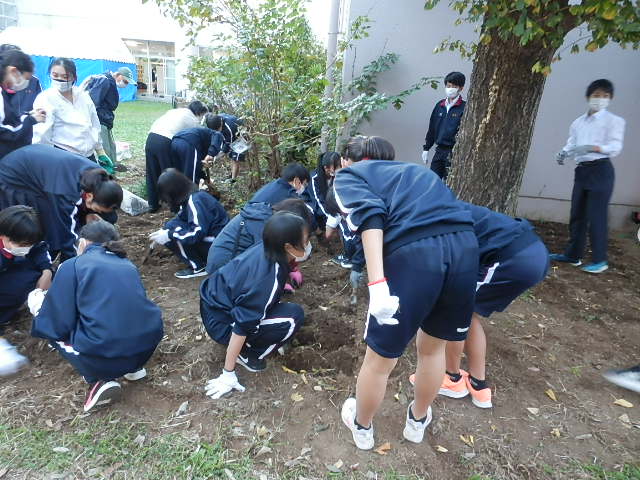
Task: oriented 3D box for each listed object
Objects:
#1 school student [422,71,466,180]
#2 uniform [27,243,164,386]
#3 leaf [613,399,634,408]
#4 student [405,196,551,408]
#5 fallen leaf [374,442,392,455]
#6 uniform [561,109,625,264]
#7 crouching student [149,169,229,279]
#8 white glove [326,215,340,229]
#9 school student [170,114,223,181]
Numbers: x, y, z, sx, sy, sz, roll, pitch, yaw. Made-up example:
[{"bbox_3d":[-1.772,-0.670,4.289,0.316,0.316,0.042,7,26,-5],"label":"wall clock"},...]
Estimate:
[{"bbox_3d":[1.360,-0.953,4.815,0.500,1.650,0.310,13,21,24],"label":"school student"},{"bbox_3d":[-0.986,0.291,1.994,0.570,0.620,0.490,16,22,30],"label":"uniform"},{"bbox_3d":[1.508,0.812,2.201,0.083,0.022,0.065,-8,23,-33],"label":"leaf"},{"bbox_3d":[0.682,0.234,2.244,0.900,0.980,0.440,11,20,22],"label":"student"},{"bbox_3d":[0.263,0.856,1.816,0.070,0.025,0.050,-6,21,-25],"label":"fallen leaf"},{"bbox_3d":[2.443,-0.451,3.953,0.400,1.330,0.500,-8,22,-32],"label":"uniform"},{"bbox_3d":[-0.952,-0.141,3.209,0.620,0.800,0.460,-1,20,-17],"label":"crouching student"},{"bbox_3d":[0.108,-0.145,3.555,0.120,0.100,0.100,-10,23,-34],"label":"white glove"},{"bbox_3d":[-1.336,-0.833,4.931,0.750,1.060,0.460,-12,24,-38],"label":"school student"}]

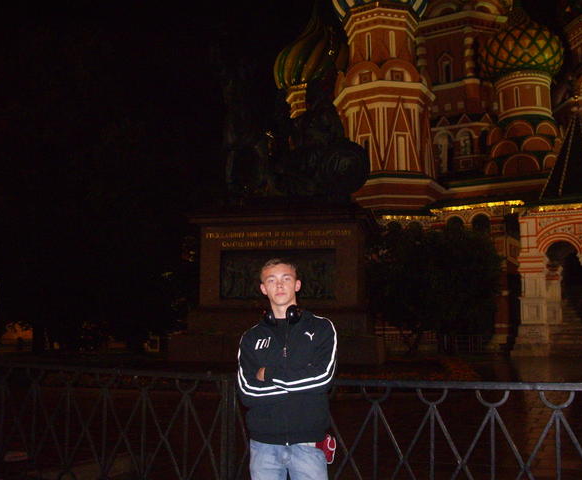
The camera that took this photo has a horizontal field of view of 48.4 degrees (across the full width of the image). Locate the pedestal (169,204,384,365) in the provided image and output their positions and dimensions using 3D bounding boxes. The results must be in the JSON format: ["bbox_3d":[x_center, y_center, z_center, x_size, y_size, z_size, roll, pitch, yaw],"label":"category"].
[{"bbox_3d":[-0.058,1.292,18.667,5.420,4.100,4.200,-1,-6,10],"label":"pedestal"}]

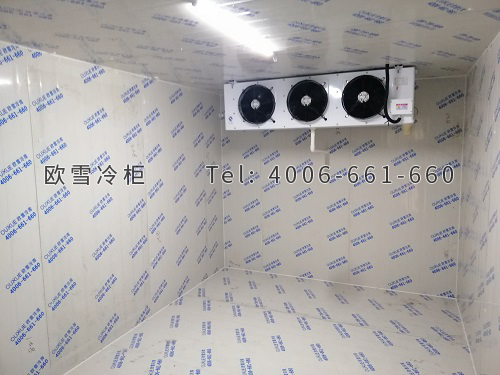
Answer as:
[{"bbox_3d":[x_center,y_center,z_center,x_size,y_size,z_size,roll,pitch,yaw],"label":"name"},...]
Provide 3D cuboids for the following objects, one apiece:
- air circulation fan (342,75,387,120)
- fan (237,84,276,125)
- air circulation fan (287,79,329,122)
[{"bbox_3d":[0.891,-0.698,2.914,0.347,0.347,0.090,2,7,23],"label":"air circulation fan"},{"bbox_3d":[0.071,-0.718,3.270,0.347,0.347,0.090,2,7,23],"label":"fan"},{"bbox_3d":[0.481,-0.709,3.092,0.347,0.347,0.090,2,7,23],"label":"air circulation fan"}]

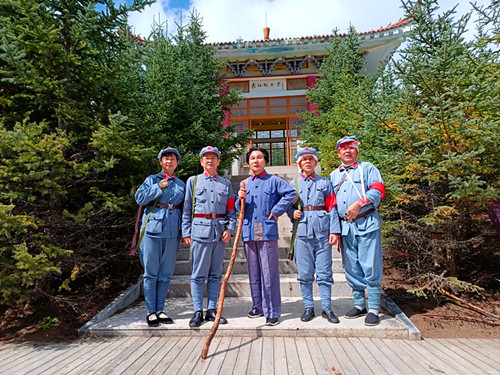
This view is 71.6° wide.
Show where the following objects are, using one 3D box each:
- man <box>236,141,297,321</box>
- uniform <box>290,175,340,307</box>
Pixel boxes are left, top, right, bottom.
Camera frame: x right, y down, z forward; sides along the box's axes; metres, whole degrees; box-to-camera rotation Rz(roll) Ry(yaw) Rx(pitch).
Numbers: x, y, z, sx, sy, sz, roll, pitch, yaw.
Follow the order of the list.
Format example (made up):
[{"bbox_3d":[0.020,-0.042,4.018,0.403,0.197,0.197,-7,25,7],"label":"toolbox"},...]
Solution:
[{"bbox_3d":[0.167,0.433,3.444,0.581,1.700,0.480,-4,-9,18],"label":"man"},{"bbox_3d":[0.682,0.524,3.469,0.494,1.374,0.380,-4,-9,21],"label":"uniform"}]

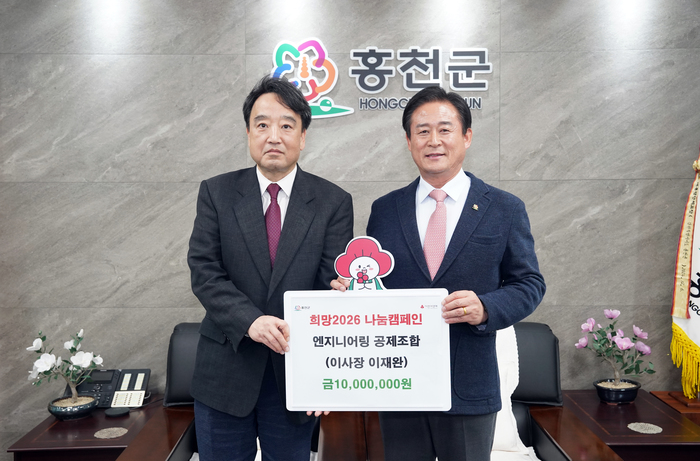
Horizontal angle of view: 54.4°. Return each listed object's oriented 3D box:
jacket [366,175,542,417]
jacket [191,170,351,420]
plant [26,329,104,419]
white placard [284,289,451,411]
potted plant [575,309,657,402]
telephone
[{"bbox_3d":[0.300,0.170,1.930,0.485,0.680,0.340,0,3,13],"label":"jacket"},{"bbox_3d":[-0.229,0.172,1.930,0.470,0.715,0.340,-1,3,-9],"label":"jacket"},{"bbox_3d":[-1.204,0.597,2.880,0.320,0.355,0.240,-1,3,-8],"label":"plant"},{"bbox_3d":[0.044,0.302,1.725,0.420,0.308,0.018,-1,1,4],"label":"white placard"},{"bbox_3d":[1.196,0.568,3.079,0.345,0.395,0.260,0,3,3],"label":"potted plant"},{"bbox_3d":[-1.091,0.702,3.055,0.345,0.130,0.210,0,3,-5],"label":"telephone"}]

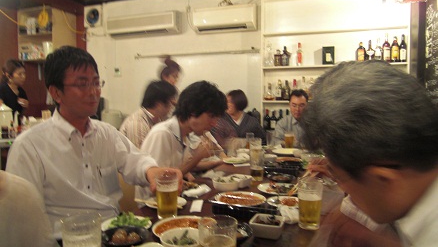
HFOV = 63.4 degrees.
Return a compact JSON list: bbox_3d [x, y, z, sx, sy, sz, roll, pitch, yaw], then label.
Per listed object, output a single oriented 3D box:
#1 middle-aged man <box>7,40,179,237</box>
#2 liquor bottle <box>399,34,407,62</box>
[{"bbox_3d":[-0.440,0.407,1.266,0.640,1.360,0.520,2,3,32],"label":"middle-aged man"},{"bbox_3d":[1.971,-0.801,3.788,0.077,0.297,0.077,1,2,19],"label":"liquor bottle"}]

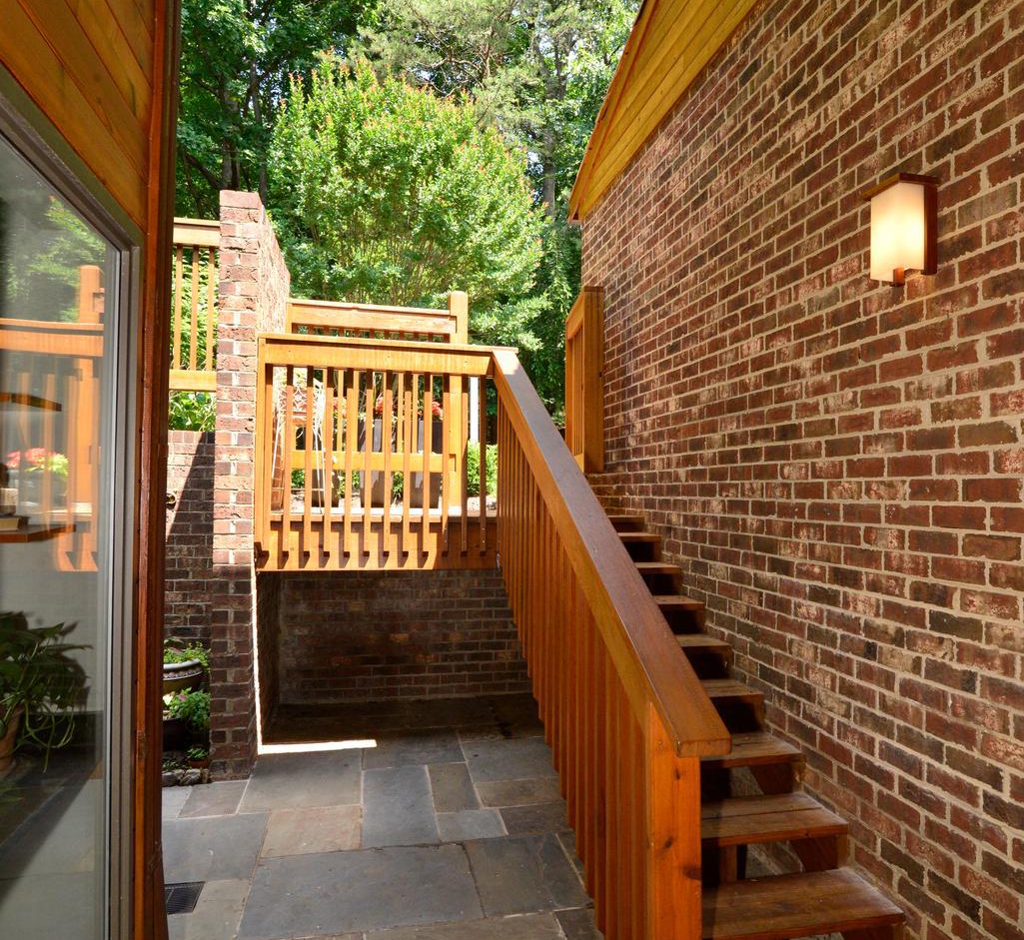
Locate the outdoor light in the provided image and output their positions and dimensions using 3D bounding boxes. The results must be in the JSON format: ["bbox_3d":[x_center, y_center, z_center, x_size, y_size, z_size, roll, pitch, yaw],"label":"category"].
[{"bbox_3d":[1.209,-0.717,2.118,0.145,0.328,0.160,0,-1,-12],"label":"outdoor light"}]

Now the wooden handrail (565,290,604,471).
[{"bbox_3d":[0.554,-0.650,5.273,0.150,1.360,0.530,0,-1,-12],"label":"wooden handrail"}]

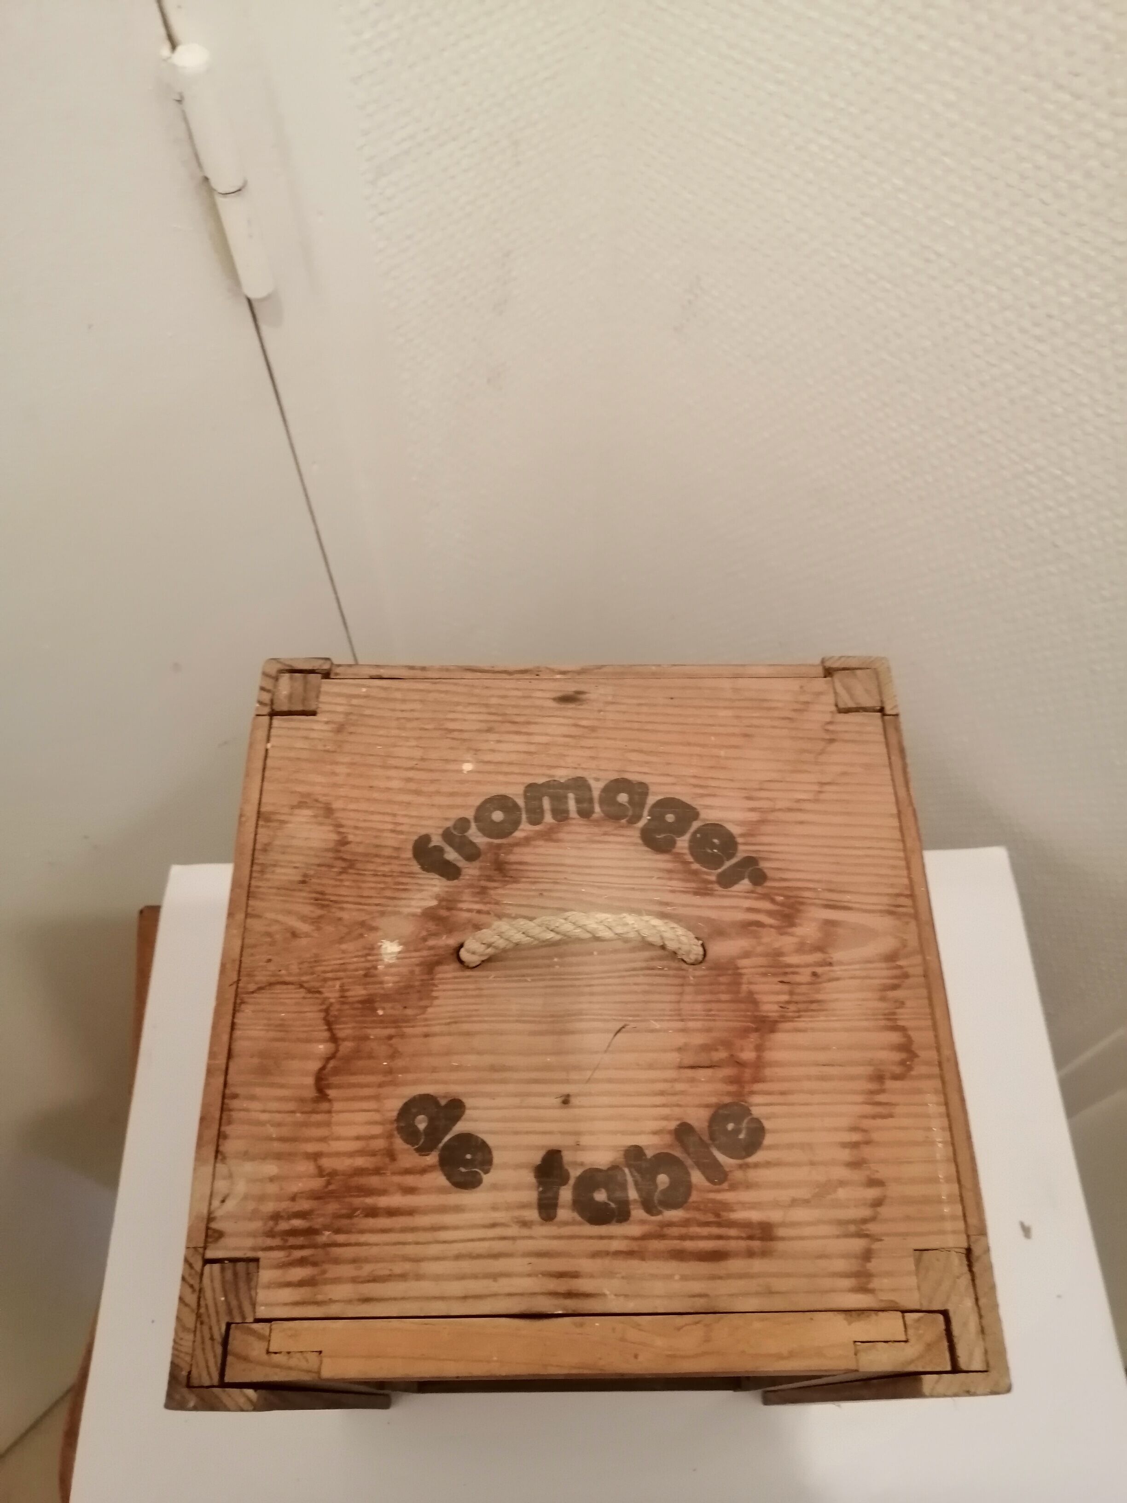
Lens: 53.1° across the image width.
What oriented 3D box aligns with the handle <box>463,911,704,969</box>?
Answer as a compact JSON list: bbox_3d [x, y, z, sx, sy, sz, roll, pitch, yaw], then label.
[{"bbox_3d":[0.008,0.070,0.423,0.095,0.038,0.013,0,64,-2],"label":"handle"}]

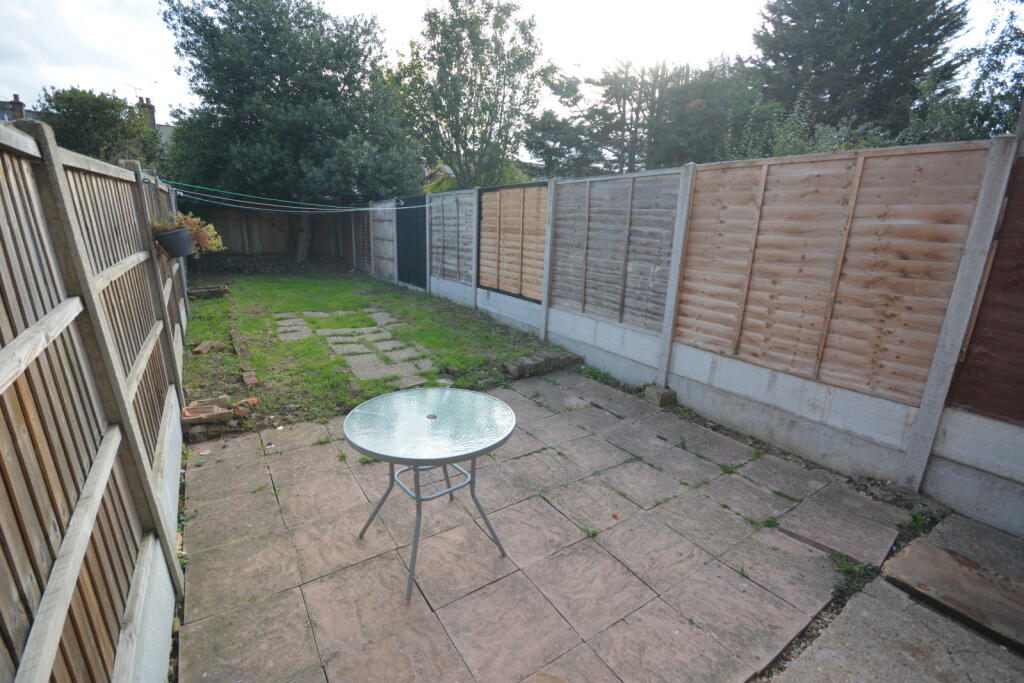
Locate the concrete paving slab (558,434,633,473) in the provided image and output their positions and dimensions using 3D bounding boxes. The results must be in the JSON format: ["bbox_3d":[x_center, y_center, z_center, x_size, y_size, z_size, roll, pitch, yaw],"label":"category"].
[{"bbox_3d":[0.622,0.861,3.245,0.450,0.040,0.450,-6,16,-35],"label":"concrete paving slab"}]

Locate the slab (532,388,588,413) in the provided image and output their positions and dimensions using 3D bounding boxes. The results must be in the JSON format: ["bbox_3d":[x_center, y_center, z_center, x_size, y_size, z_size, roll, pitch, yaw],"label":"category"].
[{"bbox_3d":[0.484,0.609,4.258,0.450,0.040,0.450,-6,16,-35],"label":"slab"}]

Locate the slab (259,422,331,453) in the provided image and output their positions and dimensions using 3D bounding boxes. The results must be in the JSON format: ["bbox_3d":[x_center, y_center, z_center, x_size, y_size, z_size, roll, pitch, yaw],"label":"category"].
[{"bbox_3d":[-1.650,0.759,3.308,0.450,0.040,0.420,-7,16,-34],"label":"slab"}]

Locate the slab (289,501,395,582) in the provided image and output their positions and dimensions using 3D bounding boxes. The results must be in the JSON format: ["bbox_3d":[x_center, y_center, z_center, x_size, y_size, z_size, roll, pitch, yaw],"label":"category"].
[{"bbox_3d":[-0.878,1.023,2.180,0.450,0.040,0.450,-6,16,-35],"label":"slab"}]

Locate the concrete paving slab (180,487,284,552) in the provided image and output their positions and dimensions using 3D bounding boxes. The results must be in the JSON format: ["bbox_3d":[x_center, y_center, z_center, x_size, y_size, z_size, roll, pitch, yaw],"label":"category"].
[{"bbox_3d":[-1.521,0.978,2.341,0.446,0.050,0.450,-7,16,-33],"label":"concrete paving slab"}]

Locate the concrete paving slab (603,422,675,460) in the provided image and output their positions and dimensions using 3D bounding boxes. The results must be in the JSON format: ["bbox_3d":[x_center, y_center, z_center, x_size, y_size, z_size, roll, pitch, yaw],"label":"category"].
[{"bbox_3d":[0.990,0.812,3.410,0.425,0.050,0.450,-7,16,-33],"label":"concrete paving slab"}]

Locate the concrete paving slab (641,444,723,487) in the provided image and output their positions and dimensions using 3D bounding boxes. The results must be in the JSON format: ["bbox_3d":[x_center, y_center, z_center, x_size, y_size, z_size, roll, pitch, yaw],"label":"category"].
[{"bbox_3d":[1.222,0.894,3.047,0.445,0.040,0.445,-7,16,-33],"label":"concrete paving slab"}]

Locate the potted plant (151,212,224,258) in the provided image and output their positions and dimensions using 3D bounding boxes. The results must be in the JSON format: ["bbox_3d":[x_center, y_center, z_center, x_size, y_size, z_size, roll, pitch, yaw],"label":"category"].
[{"bbox_3d":[-3.107,-1.012,4.114,0.530,0.410,0.460,-7,16,-34],"label":"potted plant"}]

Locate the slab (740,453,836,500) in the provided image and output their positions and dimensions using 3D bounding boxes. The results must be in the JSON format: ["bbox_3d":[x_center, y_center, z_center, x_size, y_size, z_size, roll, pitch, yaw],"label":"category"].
[{"bbox_3d":[1.873,0.940,2.940,0.435,0.040,0.445,-7,16,-33],"label":"slab"}]

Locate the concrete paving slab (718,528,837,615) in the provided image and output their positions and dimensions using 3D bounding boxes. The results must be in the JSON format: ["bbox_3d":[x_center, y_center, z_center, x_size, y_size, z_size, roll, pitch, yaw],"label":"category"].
[{"bbox_3d":[1.374,1.167,2.170,0.450,0.040,0.450,-6,16,-35],"label":"concrete paving slab"}]

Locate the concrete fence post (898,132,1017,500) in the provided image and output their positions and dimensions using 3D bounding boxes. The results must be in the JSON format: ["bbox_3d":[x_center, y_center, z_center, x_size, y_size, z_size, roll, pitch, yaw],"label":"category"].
[{"bbox_3d":[2.635,-0.065,2.555,0.120,2.123,0.100,-7,16,-33],"label":"concrete fence post"}]

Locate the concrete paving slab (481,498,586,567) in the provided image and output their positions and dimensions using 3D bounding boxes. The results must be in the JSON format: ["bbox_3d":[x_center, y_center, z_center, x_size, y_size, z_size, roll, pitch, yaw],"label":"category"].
[{"bbox_3d":[0.102,1.036,2.331,0.445,0.040,0.445,-7,16,-33],"label":"concrete paving slab"}]

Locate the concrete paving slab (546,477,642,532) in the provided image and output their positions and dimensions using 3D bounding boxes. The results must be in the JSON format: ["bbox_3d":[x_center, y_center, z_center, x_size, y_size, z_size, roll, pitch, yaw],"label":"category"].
[{"bbox_3d":[0.489,1.004,2.615,0.450,0.040,0.450,-6,16,-35],"label":"concrete paving slab"}]

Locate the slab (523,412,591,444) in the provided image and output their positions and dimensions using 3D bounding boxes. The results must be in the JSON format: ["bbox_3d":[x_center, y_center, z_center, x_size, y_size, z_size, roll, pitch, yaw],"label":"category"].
[{"bbox_3d":[0.355,0.748,3.536,0.445,0.040,0.445,-7,16,-33],"label":"slab"}]

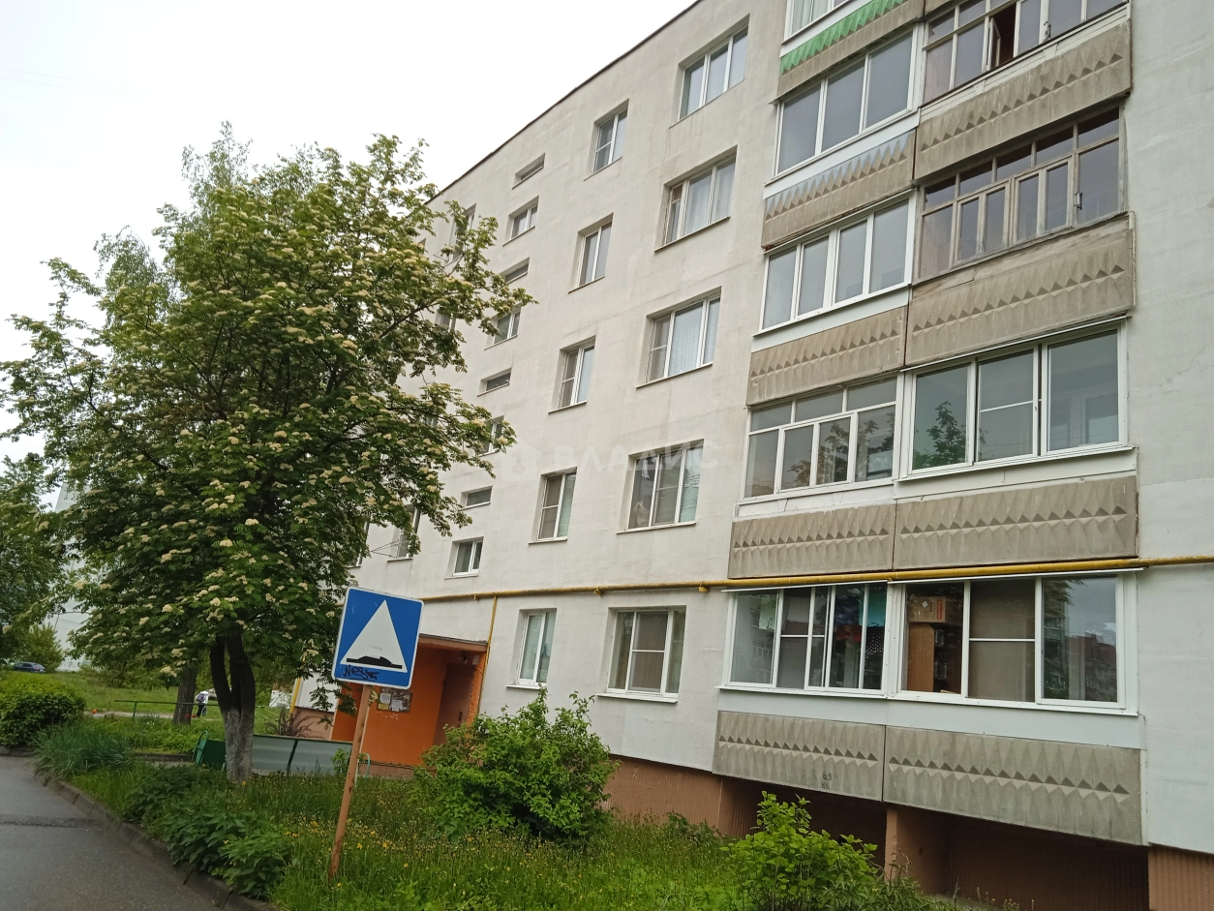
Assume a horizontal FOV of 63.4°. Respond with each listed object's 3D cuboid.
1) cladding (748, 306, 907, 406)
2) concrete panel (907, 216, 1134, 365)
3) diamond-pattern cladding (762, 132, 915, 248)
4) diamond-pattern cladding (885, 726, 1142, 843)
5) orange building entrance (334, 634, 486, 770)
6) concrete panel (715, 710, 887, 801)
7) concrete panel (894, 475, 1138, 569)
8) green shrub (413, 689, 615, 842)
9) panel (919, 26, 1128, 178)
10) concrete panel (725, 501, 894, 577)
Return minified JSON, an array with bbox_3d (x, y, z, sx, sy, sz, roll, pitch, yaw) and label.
[{"bbox_3d":[3.220,-1.405,14.561,0.140,0.890,3.005,18,-18,-33],"label":"cladding"},{"bbox_3d":[5.032,-1.885,12.164,0.140,1.060,2.990,18,-18,-33],"label":"concrete panel"},{"bbox_3d":[3.570,-4.069,15.303,0.140,0.935,3.005,18,-18,-33],"label":"diamond-pattern cladding"},{"bbox_3d":[4.297,3.522,10.691,0.140,0.885,3.020,18,-18,-33],"label":"diamond-pattern cladding"},{"bbox_3d":[-4.318,5.140,20.679,1.850,2.800,3.250,18,-18,-33],"label":"orange building entrance"},{"bbox_3d":[2.508,3.951,13.079,0.140,0.885,2.980,18,-18,-33],"label":"concrete panel"},{"bbox_3d":[4.651,0.843,11.435,0.140,0.860,3.035,18,-18,-33],"label":"concrete panel"},{"bbox_3d":[-1.103,3.780,12.246,2.350,1.680,2.100,8,-15,-1],"label":"green shrub"},{"bbox_3d":[5.385,-4.539,12.897,0.140,0.960,2.985,18,-18,-33],"label":"panel"},{"bbox_3d":[2.842,1.265,13.854,0.140,0.875,3.045,18,-18,-33],"label":"concrete panel"}]

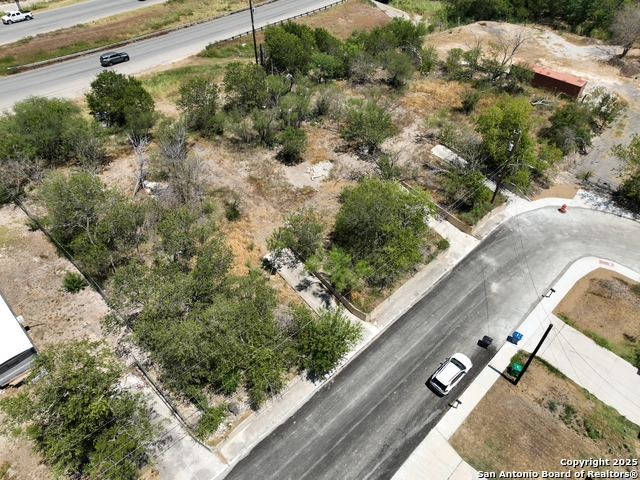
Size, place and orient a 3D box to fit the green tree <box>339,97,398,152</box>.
[{"bbox_3d":[6.641,-15.515,61.289,7.050,6.392,7.332,0,44,0],"label":"green tree"}]

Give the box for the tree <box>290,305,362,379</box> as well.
[{"bbox_3d":[0.751,9.059,39.656,6.104,6.561,5.771,0,46,0],"label":"tree"}]

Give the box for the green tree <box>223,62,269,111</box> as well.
[{"bbox_3d":[-11.976,-24.710,71.564,7.293,6.972,6.741,0,46,0],"label":"green tree"}]

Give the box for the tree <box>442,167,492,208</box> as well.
[{"bbox_3d":[18.458,-6.595,55.681,5.868,4.656,5.370,0,46,0],"label":"tree"}]

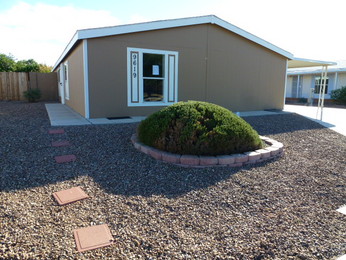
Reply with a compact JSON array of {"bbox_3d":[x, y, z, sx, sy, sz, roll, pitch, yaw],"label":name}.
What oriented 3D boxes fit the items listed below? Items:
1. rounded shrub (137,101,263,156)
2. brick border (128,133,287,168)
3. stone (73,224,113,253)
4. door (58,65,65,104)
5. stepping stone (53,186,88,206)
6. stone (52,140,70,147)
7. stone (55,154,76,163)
[{"bbox_3d":[0.538,-0.185,5.177,2.500,0.850,2.450,2,9,6],"label":"rounded shrub"},{"bbox_3d":[0.606,0.265,5.370,3.050,0.180,3.000,2,9,6],"label":"brick border"},{"bbox_3d":[-0.727,0.999,2.297,0.305,0.043,0.302,-4,16,-27],"label":"stone"},{"bbox_3d":[-5.921,-2.442,13.371,0.080,2.080,0.920,-4,11,-28],"label":"door"},{"bbox_3d":[-1.214,0.792,2.972,0.305,0.043,0.302,-8,18,-38],"label":"stepping stone"},{"bbox_3d":[-2.119,0.274,4.746,0.305,0.043,0.302,-6,17,-32],"label":"stone"},{"bbox_3d":[-1.744,0.472,4.076,0.305,0.043,0.302,-5,17,-31],"label":"stone"}]

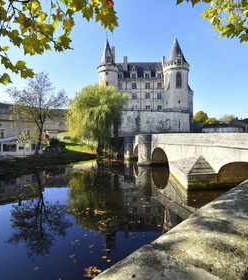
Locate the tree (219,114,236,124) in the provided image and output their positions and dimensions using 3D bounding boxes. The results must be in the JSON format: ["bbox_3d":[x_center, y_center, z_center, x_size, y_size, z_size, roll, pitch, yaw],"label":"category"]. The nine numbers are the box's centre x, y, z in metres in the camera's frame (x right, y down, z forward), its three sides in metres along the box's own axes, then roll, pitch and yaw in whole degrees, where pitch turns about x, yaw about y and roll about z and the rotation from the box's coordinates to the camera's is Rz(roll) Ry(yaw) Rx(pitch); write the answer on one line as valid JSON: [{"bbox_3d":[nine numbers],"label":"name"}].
[{"bbox_3d":[52.665,-8.905,95.000,8.800,8.000,8.000,0,2,0],"label":"tree"}]

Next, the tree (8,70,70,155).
[{"bbox_3d":[-15.161,-4.727,33.300,10.600,14.200,9.500,0,2,0],"label":"tree"}]

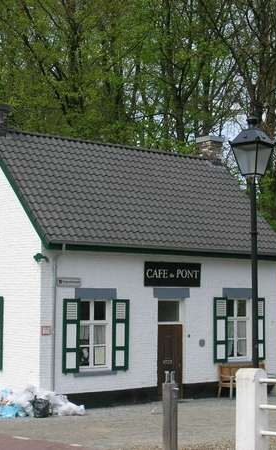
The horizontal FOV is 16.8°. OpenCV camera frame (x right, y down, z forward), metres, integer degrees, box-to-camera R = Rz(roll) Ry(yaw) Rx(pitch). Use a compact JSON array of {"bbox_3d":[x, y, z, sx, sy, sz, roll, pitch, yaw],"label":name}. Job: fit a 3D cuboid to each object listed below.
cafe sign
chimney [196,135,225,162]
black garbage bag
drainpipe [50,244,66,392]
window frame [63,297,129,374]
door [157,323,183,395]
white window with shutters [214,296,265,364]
[{"bbox_3d":[1.014,1.375,26.023,2.135,0.680,0.060,4,-6,-40],"label":"cafe sign"},{"bbox_3d":[2.435,-2.398,31.139,0.660,0.940,0.720,4,-6,-40],"label":"chimney"},{"bbox_3d":[-2.276,4.285,22.068,0.420,0.500,0.420,1,-4,-11],"label":"black garbage bag"},{"bbox_3d":[-1.941,2.510,23.200,0.140,4.050,0.370,4,-6,-40],"label":"drainpipe"},{"bbox_3d":[-1.071,2.871,24.218,2.180,1.915,0.180,4,-6,-40],"label":"window frame"},{"bbox_3d":[0.853,3.803,25.989,1.020,2.070,0.080,4,-6,-40],"label":"door"},{"bbox_3d":[3.008,3.110,27.696,2.210,1.900,0.180,4,-6,-40],"label":"white window with shutters"}]

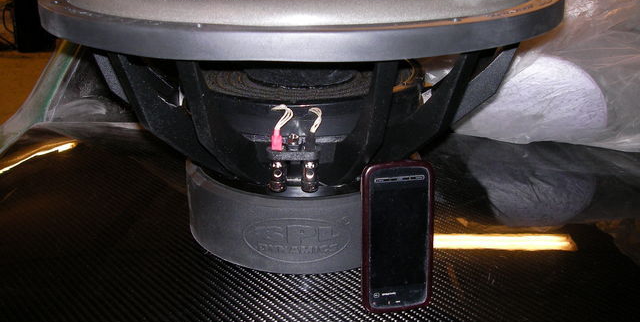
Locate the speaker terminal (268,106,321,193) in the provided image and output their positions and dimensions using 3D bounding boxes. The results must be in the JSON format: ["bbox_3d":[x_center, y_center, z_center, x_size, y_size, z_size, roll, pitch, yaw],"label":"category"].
[{"bbox_3d":[-0.019,-0.009,0.526,0.041,0.063,0.028,0,21,0],"label":"speaker terminal"}]

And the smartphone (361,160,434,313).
[{"bbox_3d":[0.056,0.055,0.505,0.052,0.111,0.015,-4,15,-9],"label":"smartphone"}]

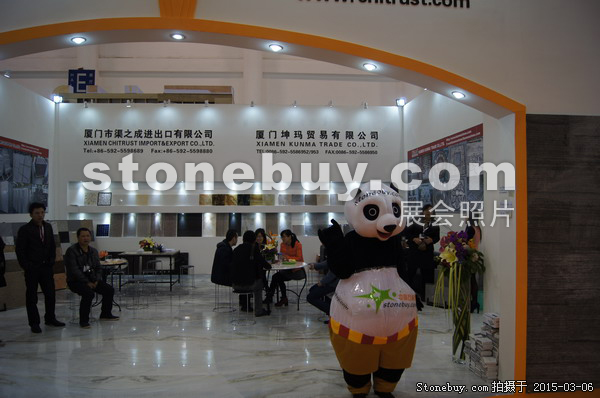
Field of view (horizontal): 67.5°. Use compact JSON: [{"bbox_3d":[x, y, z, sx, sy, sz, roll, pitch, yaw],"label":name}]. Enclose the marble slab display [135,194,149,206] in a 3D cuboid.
[{"bbox_3d":[-3.910,0.030,11.120,0.300,0.300,0.020,0,-13,-5],"label":"marble slab display"}]

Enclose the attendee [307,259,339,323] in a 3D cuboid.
[{"bbox_3d":[0.440,1.130,6.650,0.750,1.330,0.550,0,-2,18],"label":"attendee"}]

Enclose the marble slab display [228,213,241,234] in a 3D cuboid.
[{"bbox_3d":[-1.635,0.654,11.299,0.300,0.590,0.020,0,-6,-5],"label":"marble slab display"}]

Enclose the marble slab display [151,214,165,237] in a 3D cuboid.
[{"bbox_3d":[-3.533,0.644,11.138,0.300,0.590,0.020,0,-6,-5],"label":"marble slab display"}]

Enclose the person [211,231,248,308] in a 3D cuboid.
[{"bbox_3d":[-1.087,1.139,7.154,0.700,1.280,0.500,0,-1,-15],"label":"person"}]

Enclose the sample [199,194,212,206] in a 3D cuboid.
[{"bbox_3d":[-2.432,0.034,11.650,0.320,0.300,0.030,0,-10,-3],"label":"sample"}]

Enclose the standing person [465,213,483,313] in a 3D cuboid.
[{"bbox_3d":[2.750,0.995,7.080,0.320,1.620,0.460,0,-1,6],"label":"standing person"}]

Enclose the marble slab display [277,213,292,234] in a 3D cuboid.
[{"bbox_3d":[-0.369,0.634,11.126,0.310,0.590,0.025,0,-10,-4],"label":"marble slab display"}]

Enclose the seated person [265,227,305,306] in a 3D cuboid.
[{"bbox_3d":[-0.263,1.165,7.626,0.680,1.270,0.470,1,-1,-23],"label":"seated person"}]

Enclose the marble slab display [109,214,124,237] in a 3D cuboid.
[{"bbox_3d":[-4.732,0.669,11.600,0.320,0.610,0.030,0,-10,-3],"label":"marble slab display"}]

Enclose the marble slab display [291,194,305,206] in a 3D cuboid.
[{"bbox_3d":[-0.058,0.038,11.395,0.310,0.300,0.025,0,-11,-4],"label":"marble slab display"}]

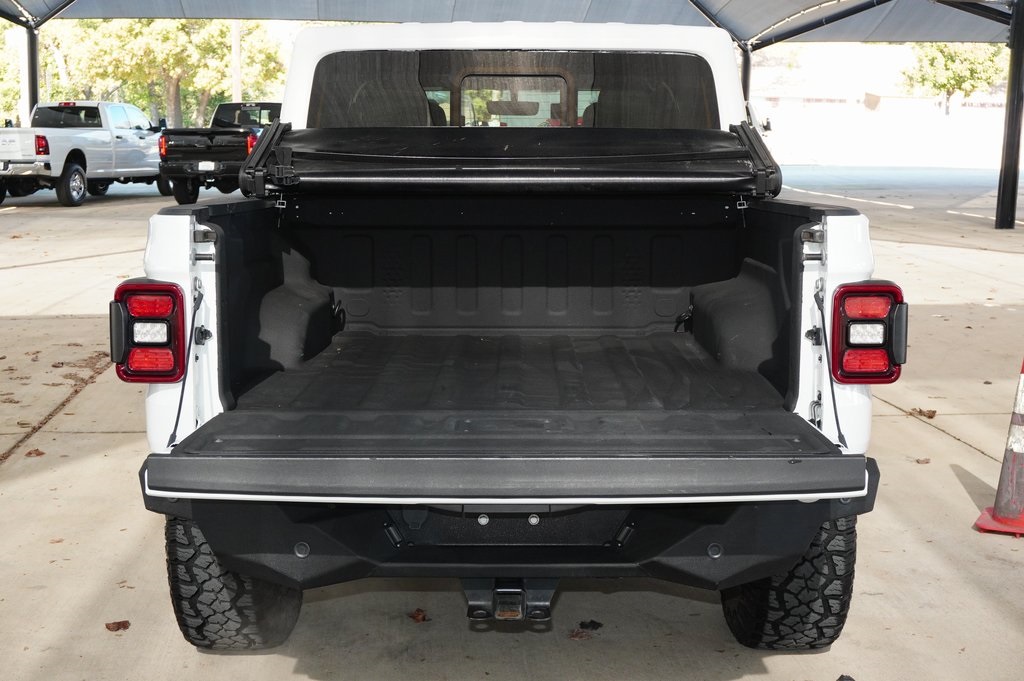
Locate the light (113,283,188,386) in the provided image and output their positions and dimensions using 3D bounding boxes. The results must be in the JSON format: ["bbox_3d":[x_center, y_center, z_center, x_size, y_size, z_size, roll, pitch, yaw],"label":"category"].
[{"bbox_3d":[-0.770,-0.016,3.111,0.160,0.216,0.130,0,8,0],"label":"light"}]

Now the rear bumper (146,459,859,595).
[{"bbox_3d":[-0.008,0.381,3.183,1.600,0.250,0.310,0,8,0],"label":"rear bumper"}]

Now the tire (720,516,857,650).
[{"bbox_3d":[0.789,0.493,4.273,0.283,0.823,0.823,0,8,0],"label":"tire"}]

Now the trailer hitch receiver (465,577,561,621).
[{"bbox_3d":[-0.007,0.548,3.227,0.205,0.110,0.200,0,8,0],"label":"trailer hitch receiver"}]

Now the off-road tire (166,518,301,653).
[{"bbox_3d":[-0.791,0.494,4.283,0.283,0.823,0.823,0,8,0],"label":"off-road tire"}]

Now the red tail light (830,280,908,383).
[{"bbox_3d":[0.754,-0.014,3.102,0.160,0.216,0.130,0,8,0],"label":"red tail light"}]

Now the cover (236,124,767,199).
[{"bbox_3d":[-0.001,-0.548,4.367,1.530,0.220,0.580,0,8,0],"label":"cover"}]

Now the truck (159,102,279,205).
[{"bbox_3d":[-5.299,-4.038,31.027,2.050,2.040,6.100,2,8,12],"label":"truck"}]

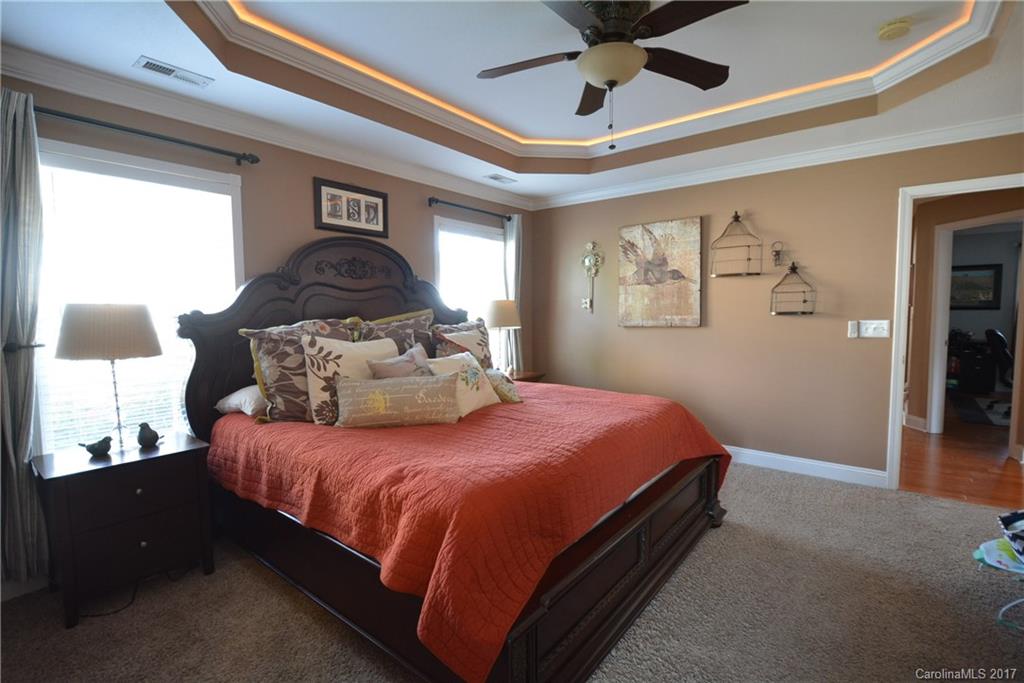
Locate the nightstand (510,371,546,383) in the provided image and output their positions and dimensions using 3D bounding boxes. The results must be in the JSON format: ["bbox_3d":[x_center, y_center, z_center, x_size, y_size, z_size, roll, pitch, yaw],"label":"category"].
[{"bbox_3d":[0.010,0.655,4.373,0.400,0.650,0.560,3,5,39],"label":"nightstand"}]

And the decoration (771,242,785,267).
[{"bbox_3d":[2.021,-0.668,3.467,0.085,0.190,0.050,3,6,39],"label":"decoration"}]

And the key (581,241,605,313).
[{"bbox_3d":[0.794,-0.626,4.476,0.205,0.700,0.045,3,6,39],"label":"key"}]

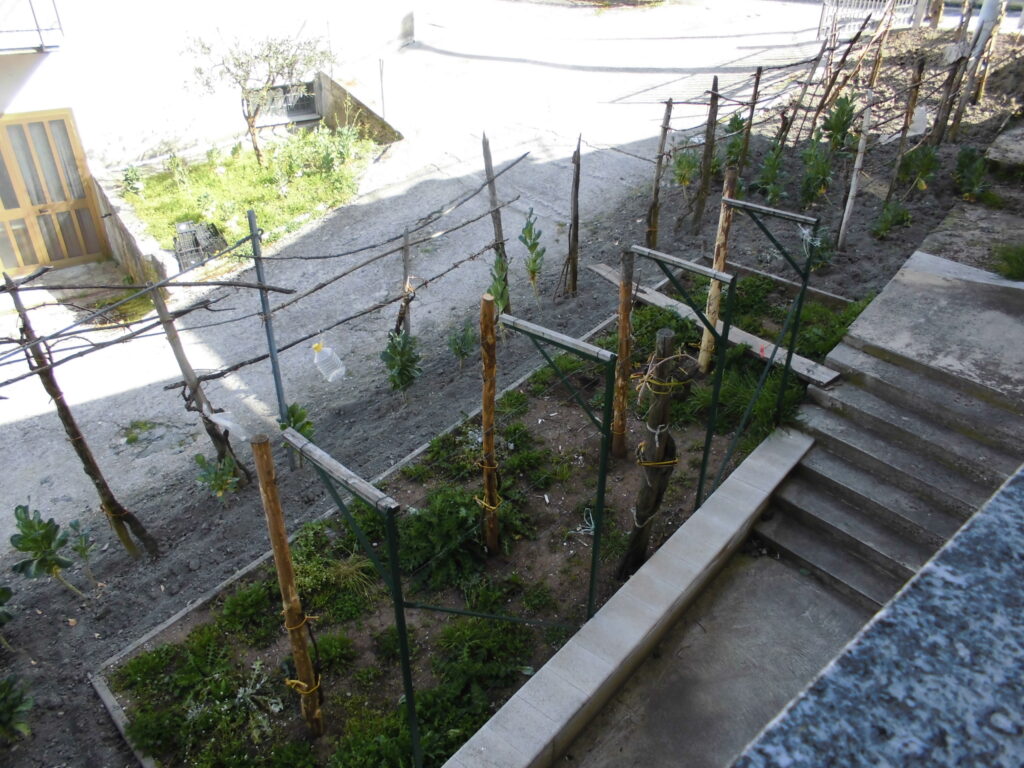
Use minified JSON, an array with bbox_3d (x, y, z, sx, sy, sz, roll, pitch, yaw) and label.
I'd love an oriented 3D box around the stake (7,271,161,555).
[{"bbox_3d":[-2.678,0.303,4.838,0.130,2.150,0.120,-27,38,-28],"label":"stake"}]

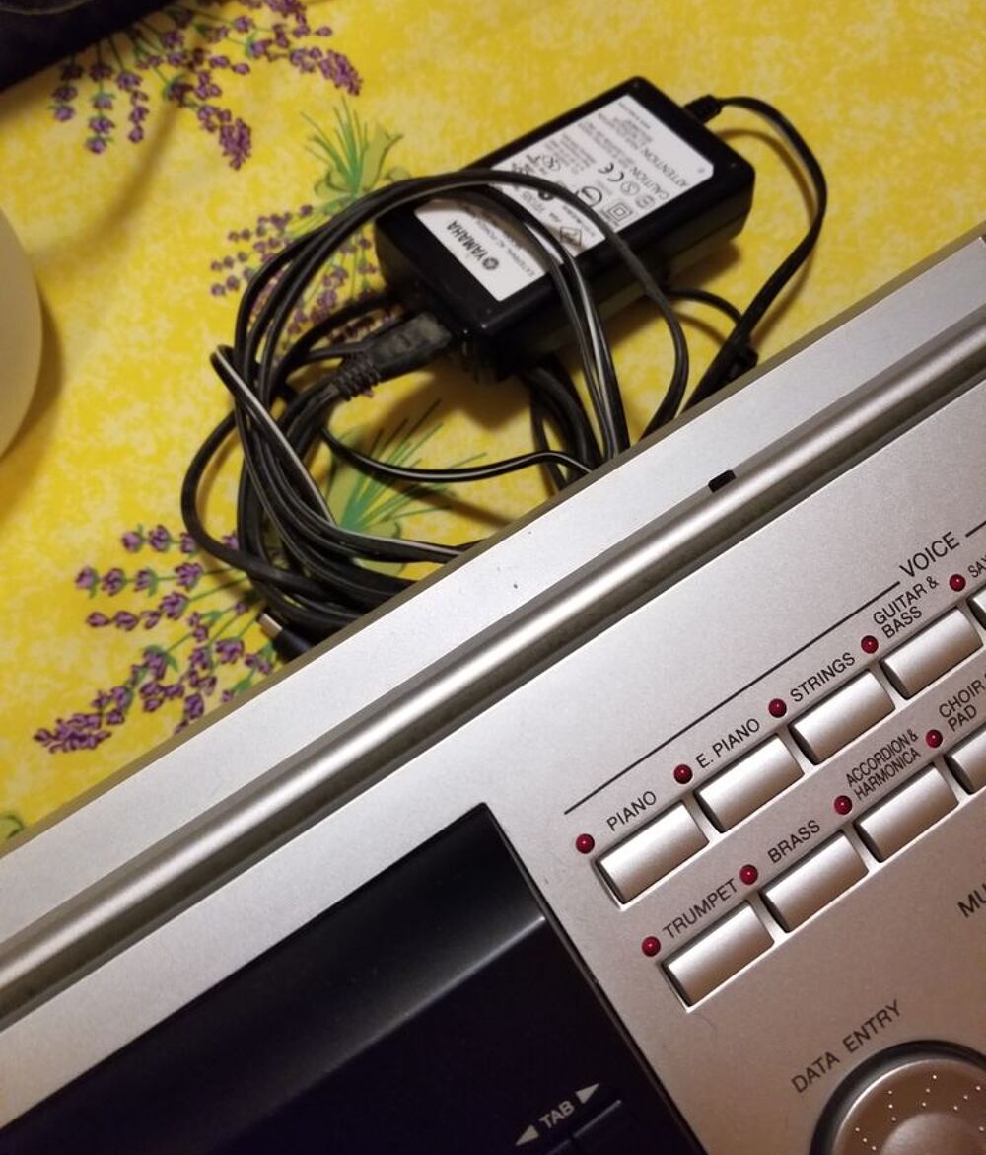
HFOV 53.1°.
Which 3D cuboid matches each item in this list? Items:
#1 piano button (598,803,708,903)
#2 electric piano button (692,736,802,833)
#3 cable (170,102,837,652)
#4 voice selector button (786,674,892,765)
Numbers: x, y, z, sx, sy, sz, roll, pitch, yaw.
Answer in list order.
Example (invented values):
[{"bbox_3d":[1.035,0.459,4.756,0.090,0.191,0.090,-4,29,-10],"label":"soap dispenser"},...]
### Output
[{"bbox_3d":[0.025,0.044,0.156,0.016,0.004,0.008,-33,86,-9],"label":"piano button"},{"bbox_3d":[0.042,0.033,0.159,0.016,0.004,0.008,-33,86,-9],"label":"electric piano button"},{"bbox_3d":[0.015,-0.076,0.309,0.250,0.056,0.142,-32,66,-9],"label":"cable"},{"bbox_3d":[0.058,0.023,0.162,0.016,0.004,0.008,-33,86,-9],"label":"voice selector button"}]

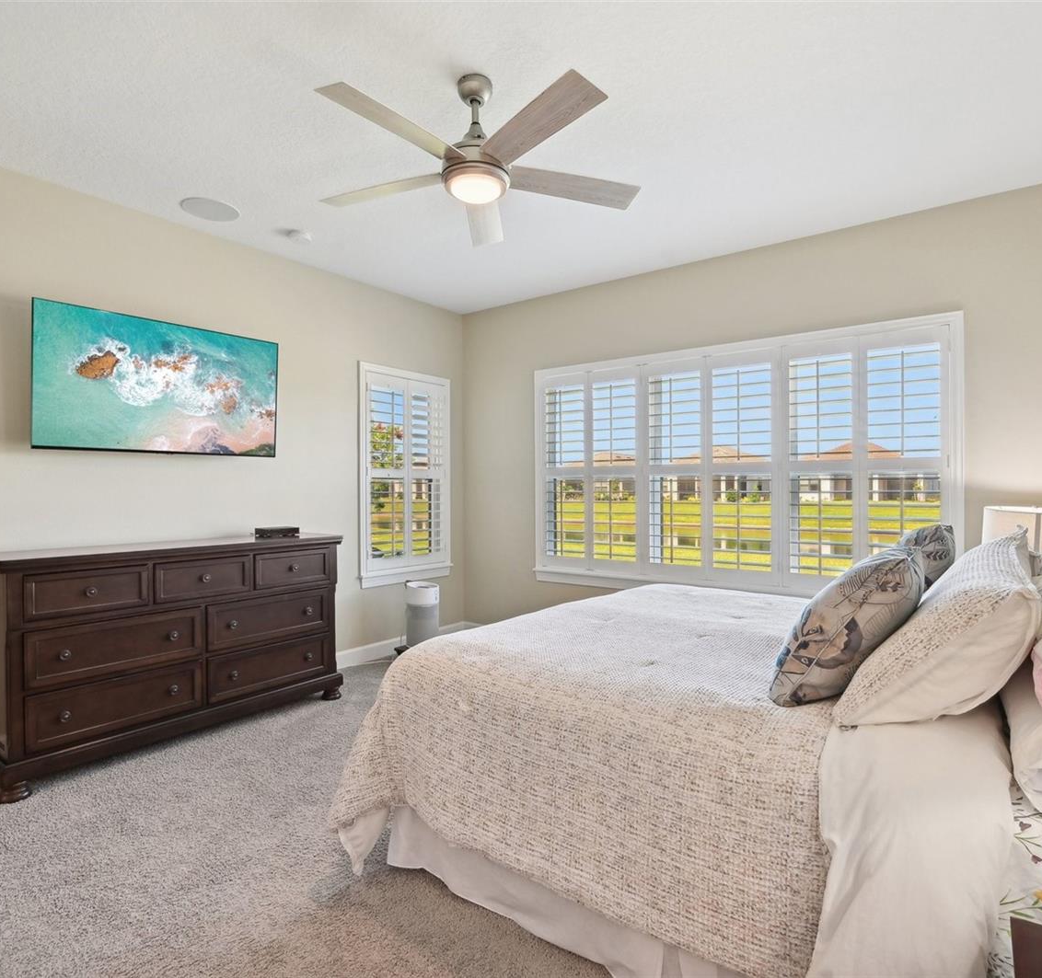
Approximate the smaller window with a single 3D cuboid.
[{"bbox_3d":[-0.884,-0.097,4.574,0.100,1.670,0.900,1,1,39],"label":"smaller window"}]

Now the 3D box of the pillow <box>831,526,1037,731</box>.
[{"bbox_3d":[1.170,0.395,1.600,0.720,0.520,0.210,0,45,-54],"label":"pillow"}]

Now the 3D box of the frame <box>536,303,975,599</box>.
[{"bbox_3d":[1.221,-0.110,3.790,2.700,1.660,0.110,1,1,36],"label":"frame"}]

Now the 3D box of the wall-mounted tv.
[{"bbox_3d":[-1.964,-0.560,3.216,0.050,0.715,1.225,1,1,39],"label":"wall-mounted tv"}]

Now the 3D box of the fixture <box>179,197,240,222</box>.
[{"bbox_3d":[-1.699,-1.521,3.122,0.285,0.030,0.285,0,0,0],"label":"fixture"}]

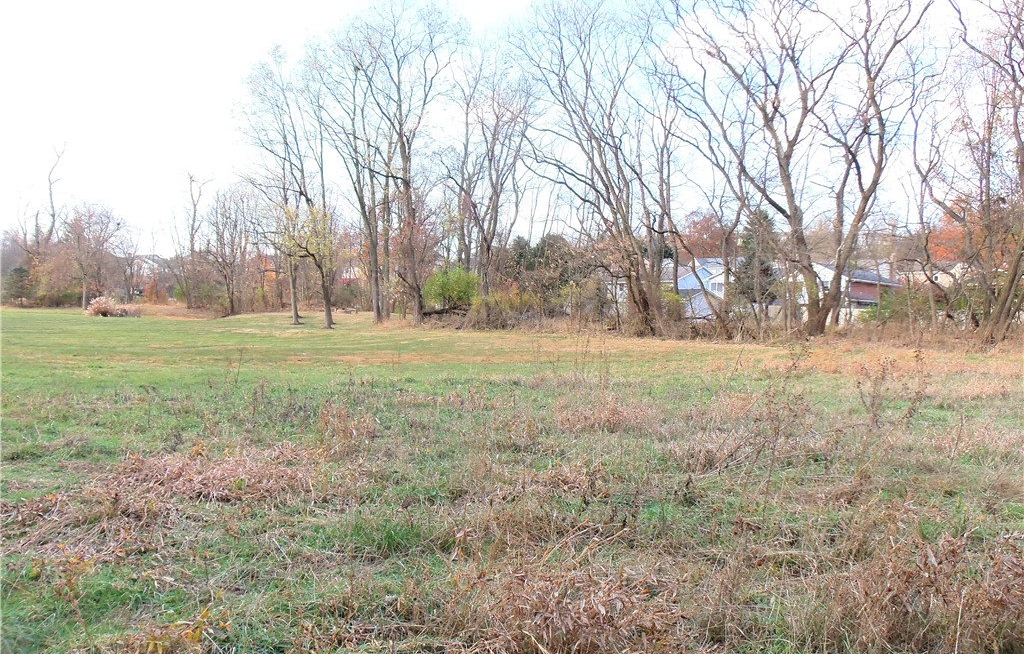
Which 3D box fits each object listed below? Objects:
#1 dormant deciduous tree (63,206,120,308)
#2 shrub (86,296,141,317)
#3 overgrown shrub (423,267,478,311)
[{"bbox_3d":[-38.298,-6.439,75.800,5.310,9.670,5.200,0,2,0],"label":"dormant deciduous tree"},{"bbox_3d":[-27.418,-1.410,56.990,3.720,1.510,2.800,0,2,0],"label":"shrub"},{"bbox_3d":[-3.560,-2.126,47.953,3.240,2.630,3.000,0,2,0],"label":"overgrown shrub"}]

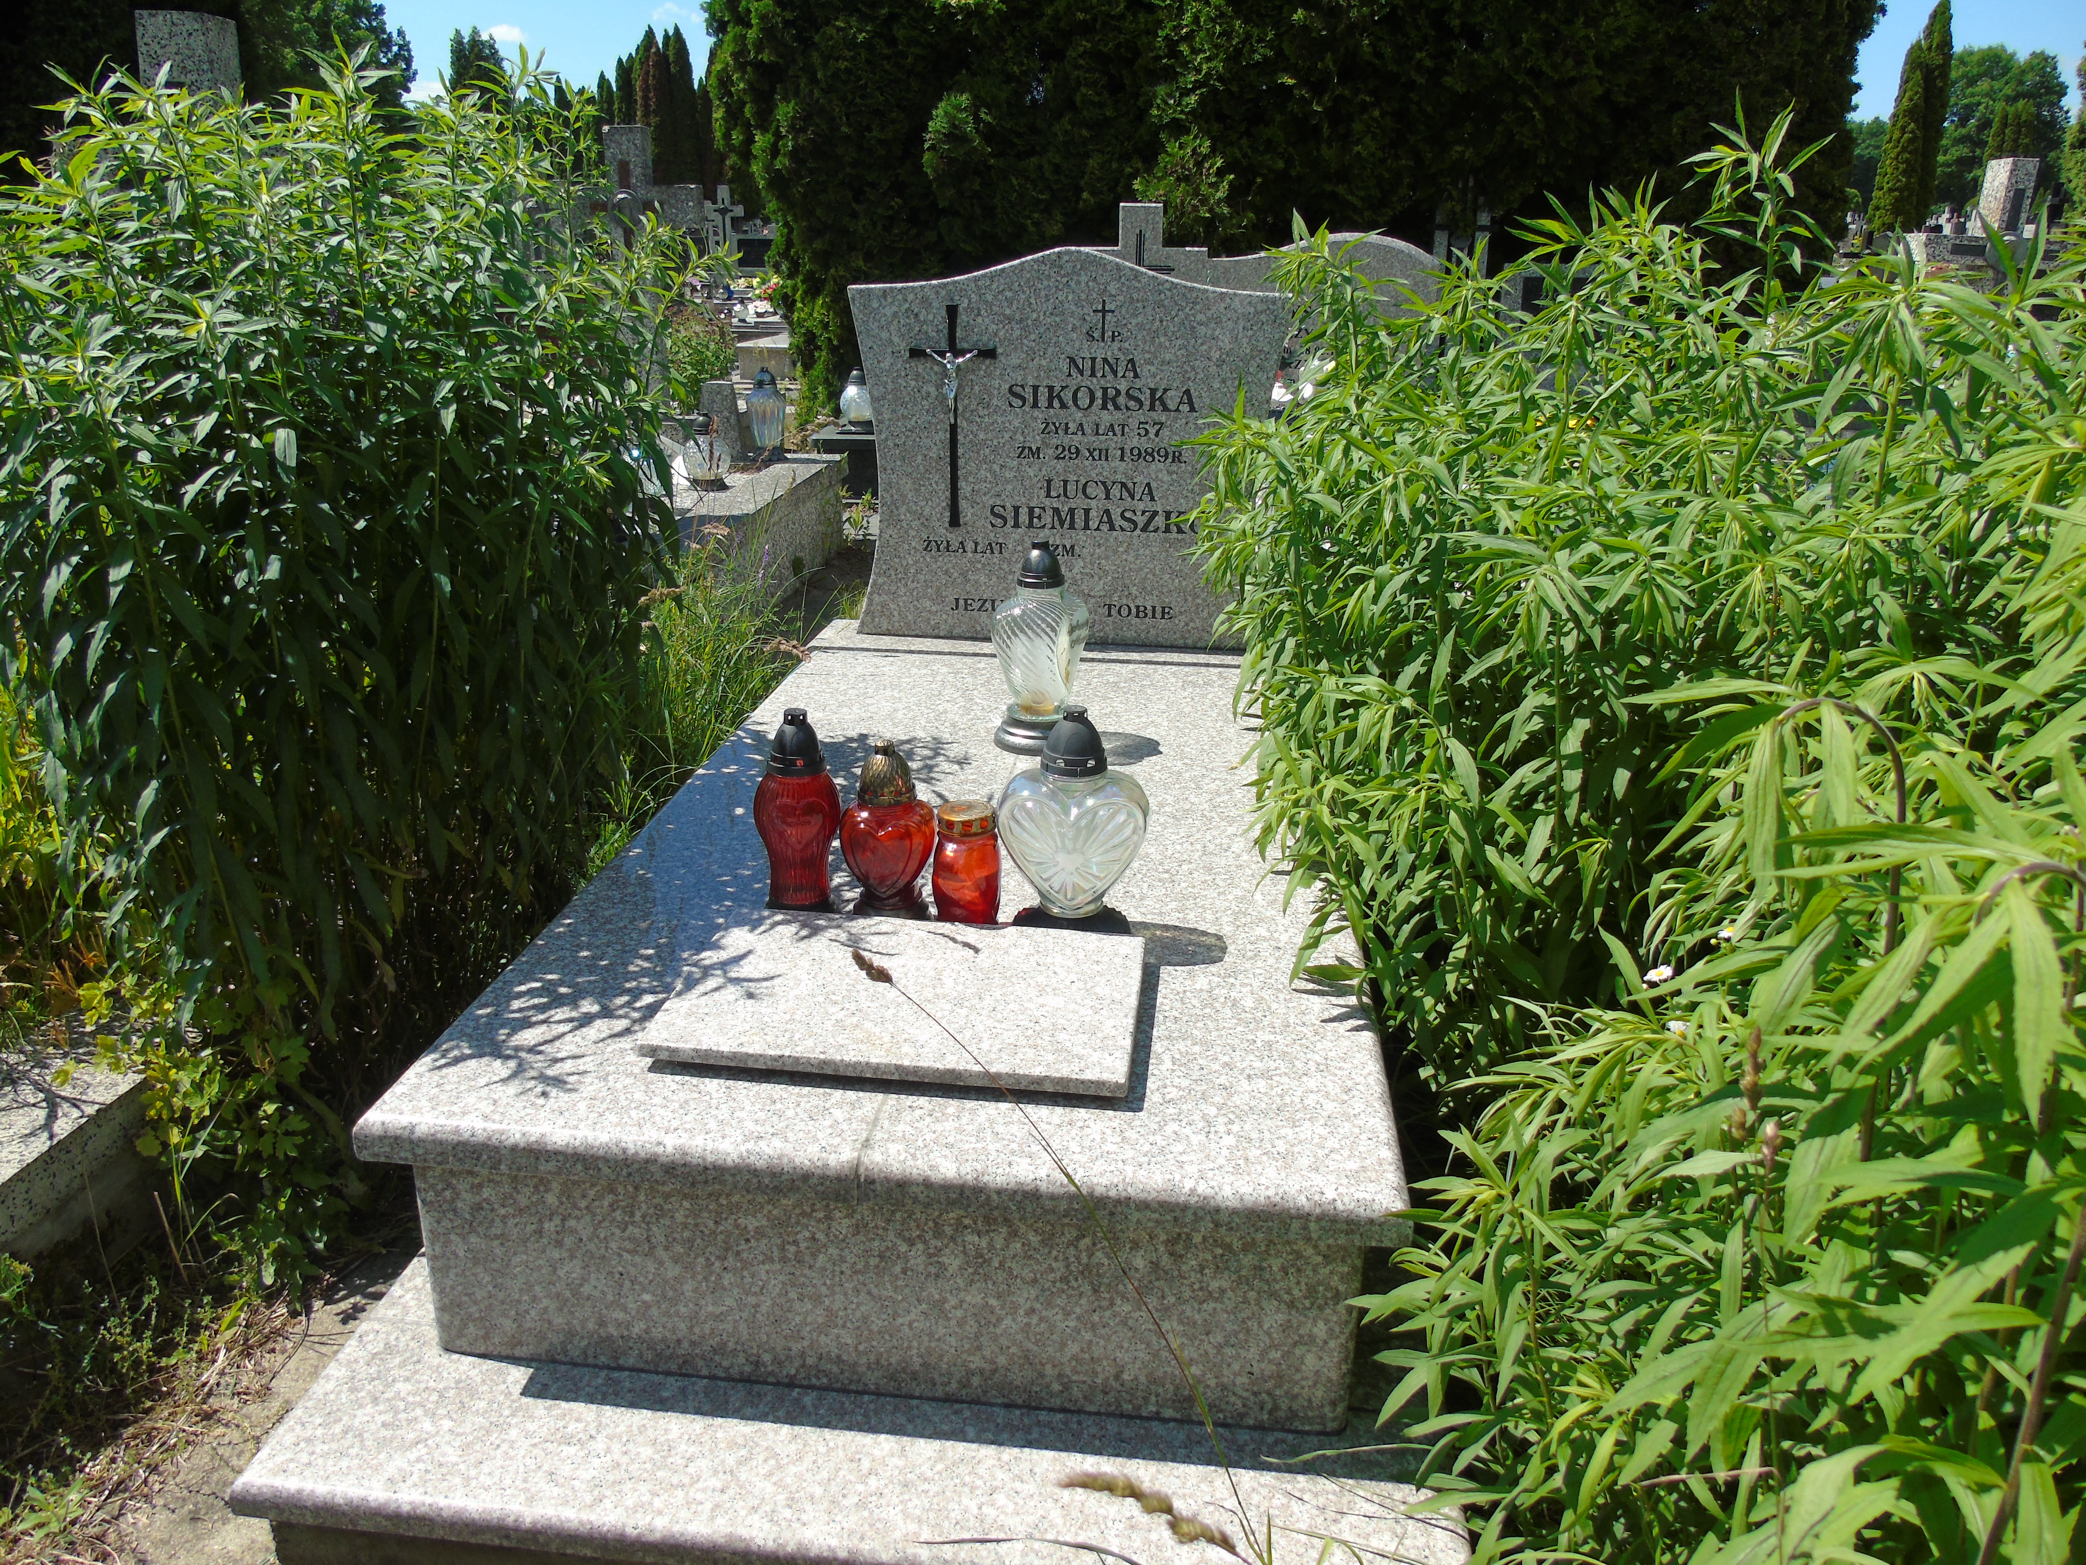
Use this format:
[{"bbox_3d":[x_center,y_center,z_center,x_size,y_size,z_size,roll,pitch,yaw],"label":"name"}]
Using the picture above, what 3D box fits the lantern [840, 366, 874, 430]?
[{"bbox_3d":[-0.745,-1.539,6.064,0.144,0.253,0.144,3,21,5],"label":"lantern"}]

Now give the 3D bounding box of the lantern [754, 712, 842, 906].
[{"bbox_3d":[-0.302,0.036,1.808,0.105,0.259,0.105,3,21,5],"label":"lantern"}]

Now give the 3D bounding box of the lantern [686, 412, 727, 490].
[{"bbox_3d":[-1.101,-1.084,4.921,0.144,0.239,0.144,3,21,5],"label":"lantern"}]

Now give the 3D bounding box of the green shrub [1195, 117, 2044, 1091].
[{"bbox_3d":[0.822,-0.288,2.332,0.921,1.271,1.406,3,21,5],"label":"green shrub"}]

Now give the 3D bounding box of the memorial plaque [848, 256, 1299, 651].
[{"bbox_3d":[0.046,-0.645,2.929,0.825,0.749,0.082,3,21,5],"label":"memorial plaque"}]

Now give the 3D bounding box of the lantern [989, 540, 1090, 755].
[{"bbox_3d":[-0.001,-0.220,2.402,0.155,0.328,0.155,3,21,5],"label":"lantern"}]

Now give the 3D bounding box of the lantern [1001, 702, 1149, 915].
[{"bbox_3d":[0.036,0.048,1.773,0.173,0.275,0.112,3,21,5],"label":"lantern"}]

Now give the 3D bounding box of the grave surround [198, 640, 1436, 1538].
[{"bbox_3d":[-0.068,0.213,2.240,1.067,0.369,2.123,3,21,5],"label":"grave surround"}]

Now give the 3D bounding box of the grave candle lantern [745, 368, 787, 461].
[{"bbox_3d":[-1.013,-1.336,5.467,0.145,0.327,0.145,3,21,5],"label":"grave candle lantern"}]

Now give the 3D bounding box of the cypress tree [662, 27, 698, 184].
[{"bbox_3d":[-6.800,-12.089,28.853,0.718,4.275,0.718,-3,21,-12],"label":"cypress tree"}]

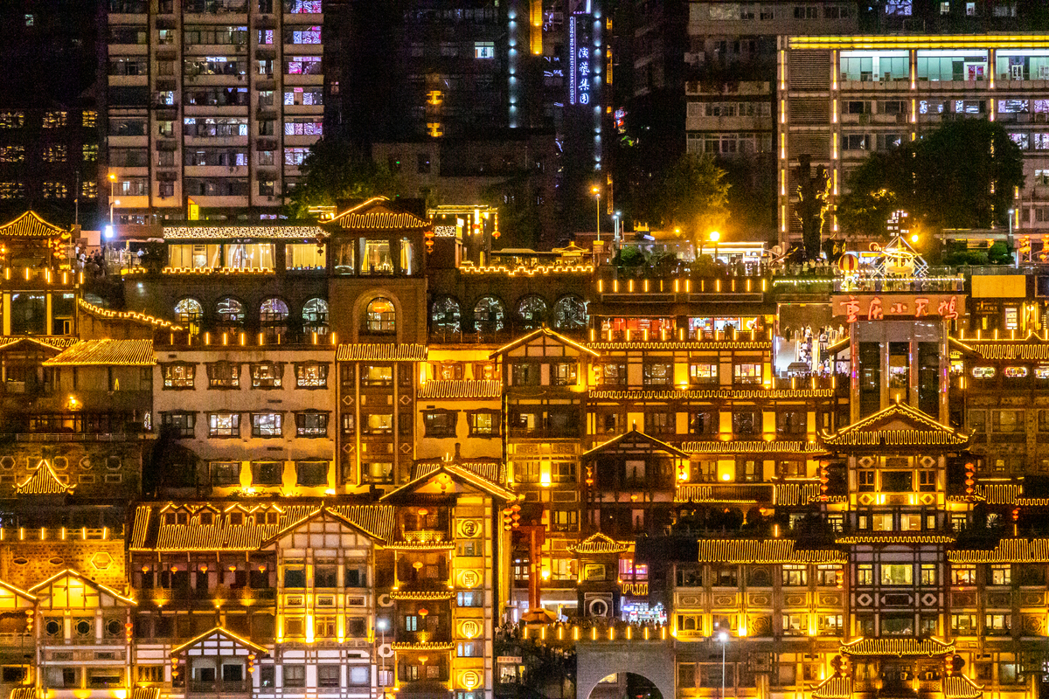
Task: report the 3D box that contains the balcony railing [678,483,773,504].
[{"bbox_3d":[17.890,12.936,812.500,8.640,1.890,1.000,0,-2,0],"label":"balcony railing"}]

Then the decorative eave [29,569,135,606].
[{"bbox_3d":[-39.765,21.336,812.000,9.410,3.246,2.500,0,1,8],"label":"decorative eave"}]

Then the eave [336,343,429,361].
[{"bbox_3d":[-12.987,0.278,820.750,8.250,1.750,1.500,0,-2,3],"label":"eave"}]

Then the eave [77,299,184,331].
[{"bbox_3d":[-32.630,-2.897,748.400,8.837,2.680,0.800,0,-1,0],"label":"eave"}]

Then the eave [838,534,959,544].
[{"bbox_3d":[33.483,17.077,815.000,10.663,0.920,1.200,0,1,5],"label":"eave"}]

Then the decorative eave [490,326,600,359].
[{"bbox_3d":[1.686,-0.538,741.500,9.042,2.727,3.000,0,-1,0],"label":"decorative eave"}]

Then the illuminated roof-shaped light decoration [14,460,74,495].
[{"bbox_3d":[-39.460,10.520,742.000,4.800,2.800,3.300,0,-3,6],"label":"illuminated roof-shaped light decoration"}]

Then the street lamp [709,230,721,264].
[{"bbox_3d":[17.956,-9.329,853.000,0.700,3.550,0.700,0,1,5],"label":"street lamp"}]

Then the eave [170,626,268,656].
[{"bbox_3d":[-24.429,23.414,723.250,7.910,2.380,2.500,0,-1,0],"label":"eave"}]

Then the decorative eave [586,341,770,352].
[{"bbox_3d":[14.207,-0.280,827.000,16.776,0.936,1.100,0,1,5],"label":"decorative eave"}]

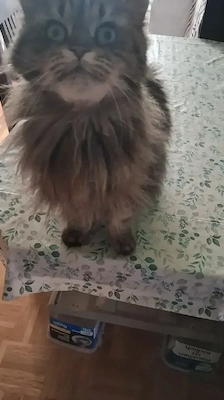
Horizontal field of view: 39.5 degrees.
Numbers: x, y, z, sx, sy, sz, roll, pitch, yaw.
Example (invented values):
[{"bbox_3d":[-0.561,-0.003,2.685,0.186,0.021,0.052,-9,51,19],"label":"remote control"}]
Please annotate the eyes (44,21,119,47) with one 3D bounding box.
[{"bbox_3d":[-0.030,-0.160,0.300,0.067,0.022,0.020,2,25,-7],"label":"eyes"}]

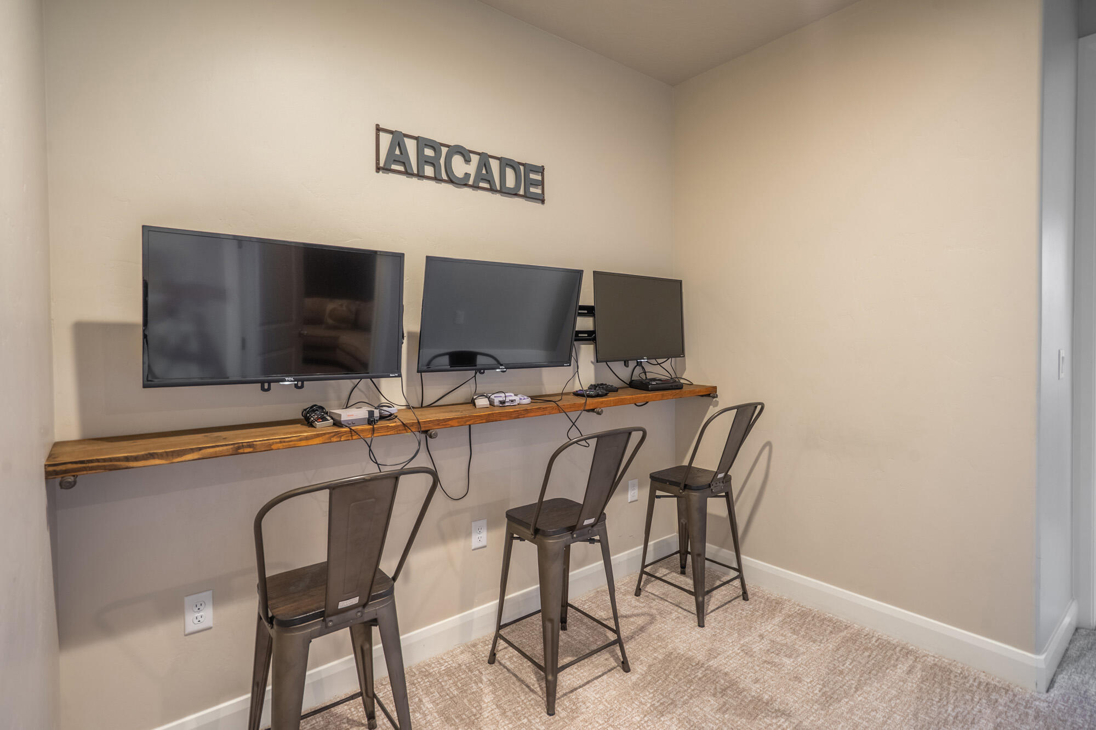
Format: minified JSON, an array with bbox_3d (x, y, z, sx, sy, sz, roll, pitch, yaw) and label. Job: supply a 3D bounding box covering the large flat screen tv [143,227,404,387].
[{"bbox_3d":[-0.827,-0.169,1.643,0.737,0.437,0.075,-2,6,-39],"label":"large flat screen tv"}]

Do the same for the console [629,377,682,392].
[{"bbox_3d":[0.559,0.100,2.695,0.211,0.045,0.191,-2,2,-24],"label":"console"}]

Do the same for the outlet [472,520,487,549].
[{"bbox_3d":[-0.292,0.733,2.227,0.074,0.120,0.010,-2,2,-39],"label":"outlet"}]

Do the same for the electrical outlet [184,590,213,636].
[{"bbox_3d":[-1.089,0.775,1.615,0.074,0.120,0.010,-2,2,-39],"label":"electrical outlet"}]

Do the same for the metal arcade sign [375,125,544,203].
[{"bbox_3d":[-0.326,-0.818,2.157,0.787,0.173,0.035,-2,2,-39],"label":"metal arcade sign"}]

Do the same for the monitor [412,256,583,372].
[{"bbox_3d":[-0.189,-0.205,2.154,0.737,0.437,0.075,-2,15,-36],"label":"monitor"}]

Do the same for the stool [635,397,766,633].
[{"bbox_3d":[0.742,0.676,2.533,0.418,0.971,0.508,-2,2,-39],"label":"stool"}]

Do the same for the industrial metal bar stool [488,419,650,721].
[{"bbox_3d":[0.068,0.712,2.007,0.418,0.971,0.508,-2,2,-39],"label":"industrial metal bar stool"}]

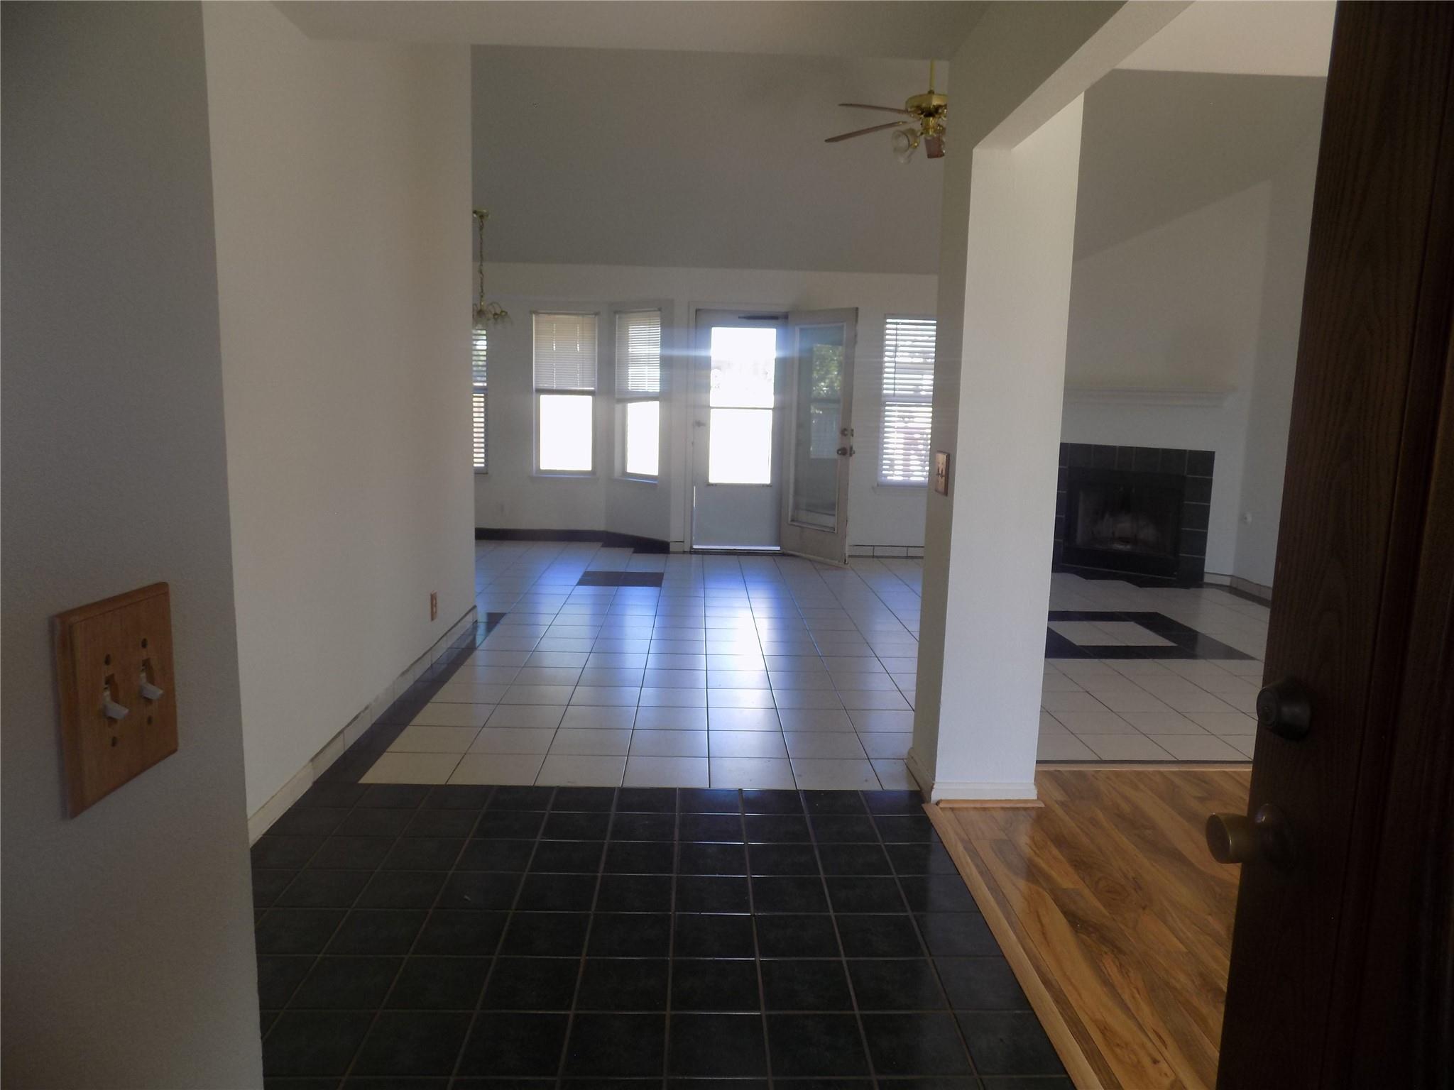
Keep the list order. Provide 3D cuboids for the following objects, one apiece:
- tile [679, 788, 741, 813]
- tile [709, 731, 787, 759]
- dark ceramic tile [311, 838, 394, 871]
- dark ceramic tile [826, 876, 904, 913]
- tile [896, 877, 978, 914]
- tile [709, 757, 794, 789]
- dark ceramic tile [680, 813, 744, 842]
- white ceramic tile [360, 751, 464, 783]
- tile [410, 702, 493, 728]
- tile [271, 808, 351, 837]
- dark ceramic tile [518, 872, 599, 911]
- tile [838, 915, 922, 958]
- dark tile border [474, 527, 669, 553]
[{"bbox_3d":[-0.056,0.865,3.256,0.202,0.010,0.204,1,8,-2],"label":"tile"},{"bbox_3d":[0.080,0.788,3.800,0.299,0.010,0.299,1,8,-2],"label":"tile"},{"bbox_3d":[-1.089,0.904,2.812,0.200,0.010,0.200,1,8,-2],"label":"dark ceramic tile"},{"bbox_3d":[0.374,0.958,2.630,0.200,0.010,0.200,1,8,-2],"label":"dark ceramic tile"},{"bbox_3d":[0.576,0.967,2.655,0.182,0.010,0.199,1,8,-2],"label":"tile"},{"bbox_3d":[0.089,0.827,3.478,0.298,0.010,0.298,1,8,-2],"label":"tile"},{"bbox_3d":[-0.049,0.896,3.040,0.200,0.010,0.200,1,8,-2],"label":"dark ceramic tile"},{"bbox_3d":[-1.122,0.806,3.472,0.299,0.010,0.299,1,8,-2],"label":"white ceramic tile"},{"bbox_3d":[-1.140,0.719,4.065,0.299,0.010,0.299,1,8,-2],"label":"tile"},{"bbox_3d":[-1.301,0.867,3.005,0.199,0.010,0.199,1,8,-2],"label":"tile"},{"bbox_3d":[-0.456,0.945,2.621,0.199,0.010,0.199,1,8,-2],"label":"dark ceramic tile"},{"bbox_3d":[0.383,0.993,2.442,0.199,0.010,0.199,1,8,-2],"label":"tile"},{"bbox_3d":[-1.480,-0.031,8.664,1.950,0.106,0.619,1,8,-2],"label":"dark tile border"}]

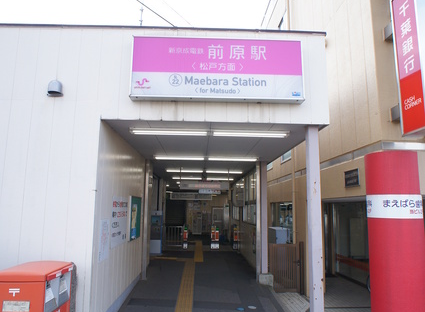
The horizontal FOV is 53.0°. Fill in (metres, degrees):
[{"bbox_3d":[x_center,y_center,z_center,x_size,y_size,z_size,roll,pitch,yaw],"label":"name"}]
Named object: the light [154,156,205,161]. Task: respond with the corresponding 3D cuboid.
[{"bbox_3d":[-0.753,0.062,9.720,1.140,0.080,0.120,1,-7,-2],"label":"light"}]

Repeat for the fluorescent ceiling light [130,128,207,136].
[{"bbox_3d":[-0.663,-0.354,6.420,1.150,0.080,0.120,1,-7,-2],"label":"fluorescent ceiling light"}]

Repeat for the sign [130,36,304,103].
[{"bbox_3d":[0.062,-1.131,5.699,2.260,0.820,0.240,1,-7,-2],"label":"sign"}]

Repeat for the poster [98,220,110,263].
[{"bbox_3d":[-1.579,1.242,6.240,0.020,0.600,0.520,1,-7,-2],"label":"poster"}]

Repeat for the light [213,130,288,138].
[{"bbox_3d":[0.569,-0.326,6.460,1.150,0.080,0.120,1,-7,-2],"label":"light"}]

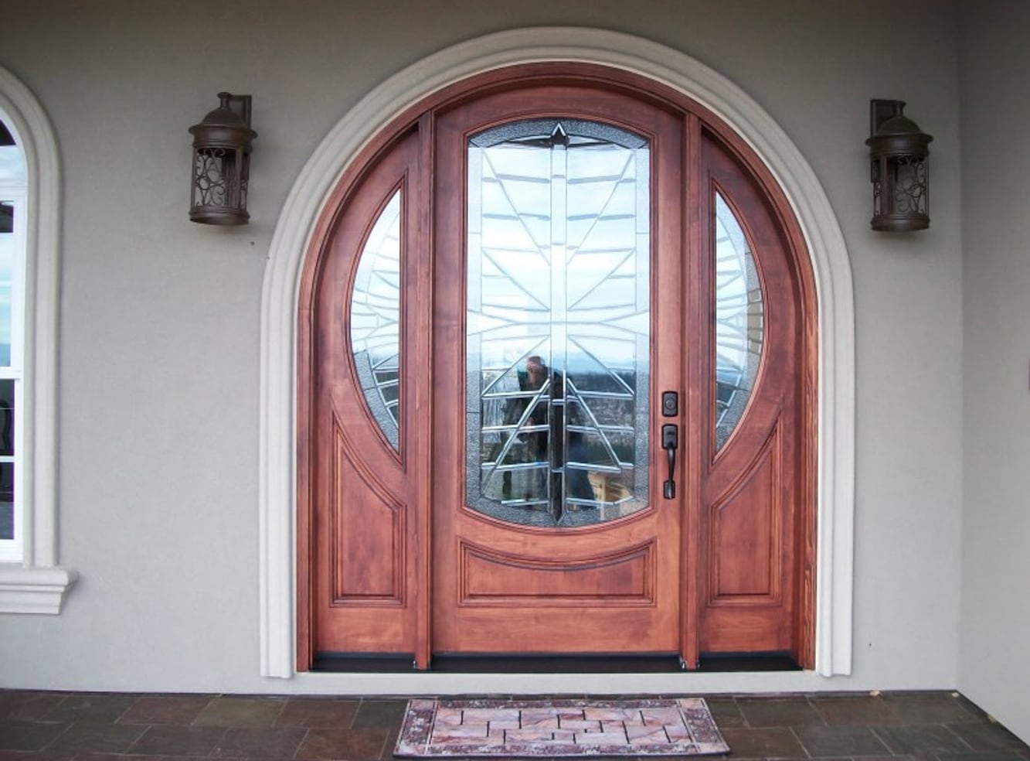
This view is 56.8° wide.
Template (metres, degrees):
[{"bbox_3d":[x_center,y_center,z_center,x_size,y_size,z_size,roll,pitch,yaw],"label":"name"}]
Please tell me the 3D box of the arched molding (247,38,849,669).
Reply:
[{"bbox_3d":[0.184,-0.116,3.987,2.495,2.715,0.090,0,0,-1],"label":"arched molding"}]

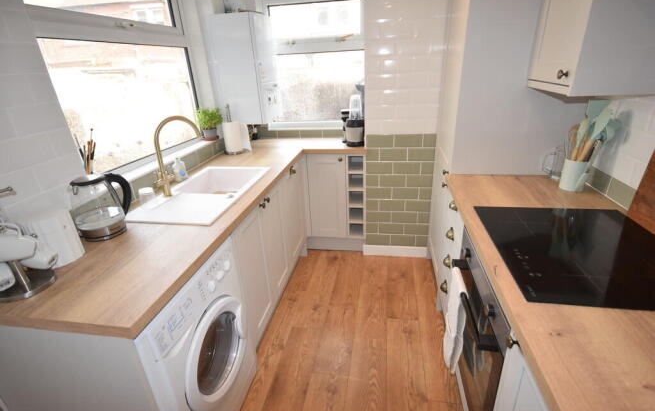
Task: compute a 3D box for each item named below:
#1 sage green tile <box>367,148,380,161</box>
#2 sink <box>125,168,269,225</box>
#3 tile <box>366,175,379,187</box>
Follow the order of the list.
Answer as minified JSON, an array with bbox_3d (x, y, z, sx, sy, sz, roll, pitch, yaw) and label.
[{"bbox_3d":[0.338,-0.374,2.406,0.091,0.099,0.010,2,24,10],"label":"sage green tile"},{"bbox_3d":[-0.644,-0.001,1.800,0.464,0.200,0.808,2,24,10],"label":"sink"},{"bbox_3d":[0.351,-0.188,2.535,0.098,0.100,0.009,1,24,10],"label":"tile"}]

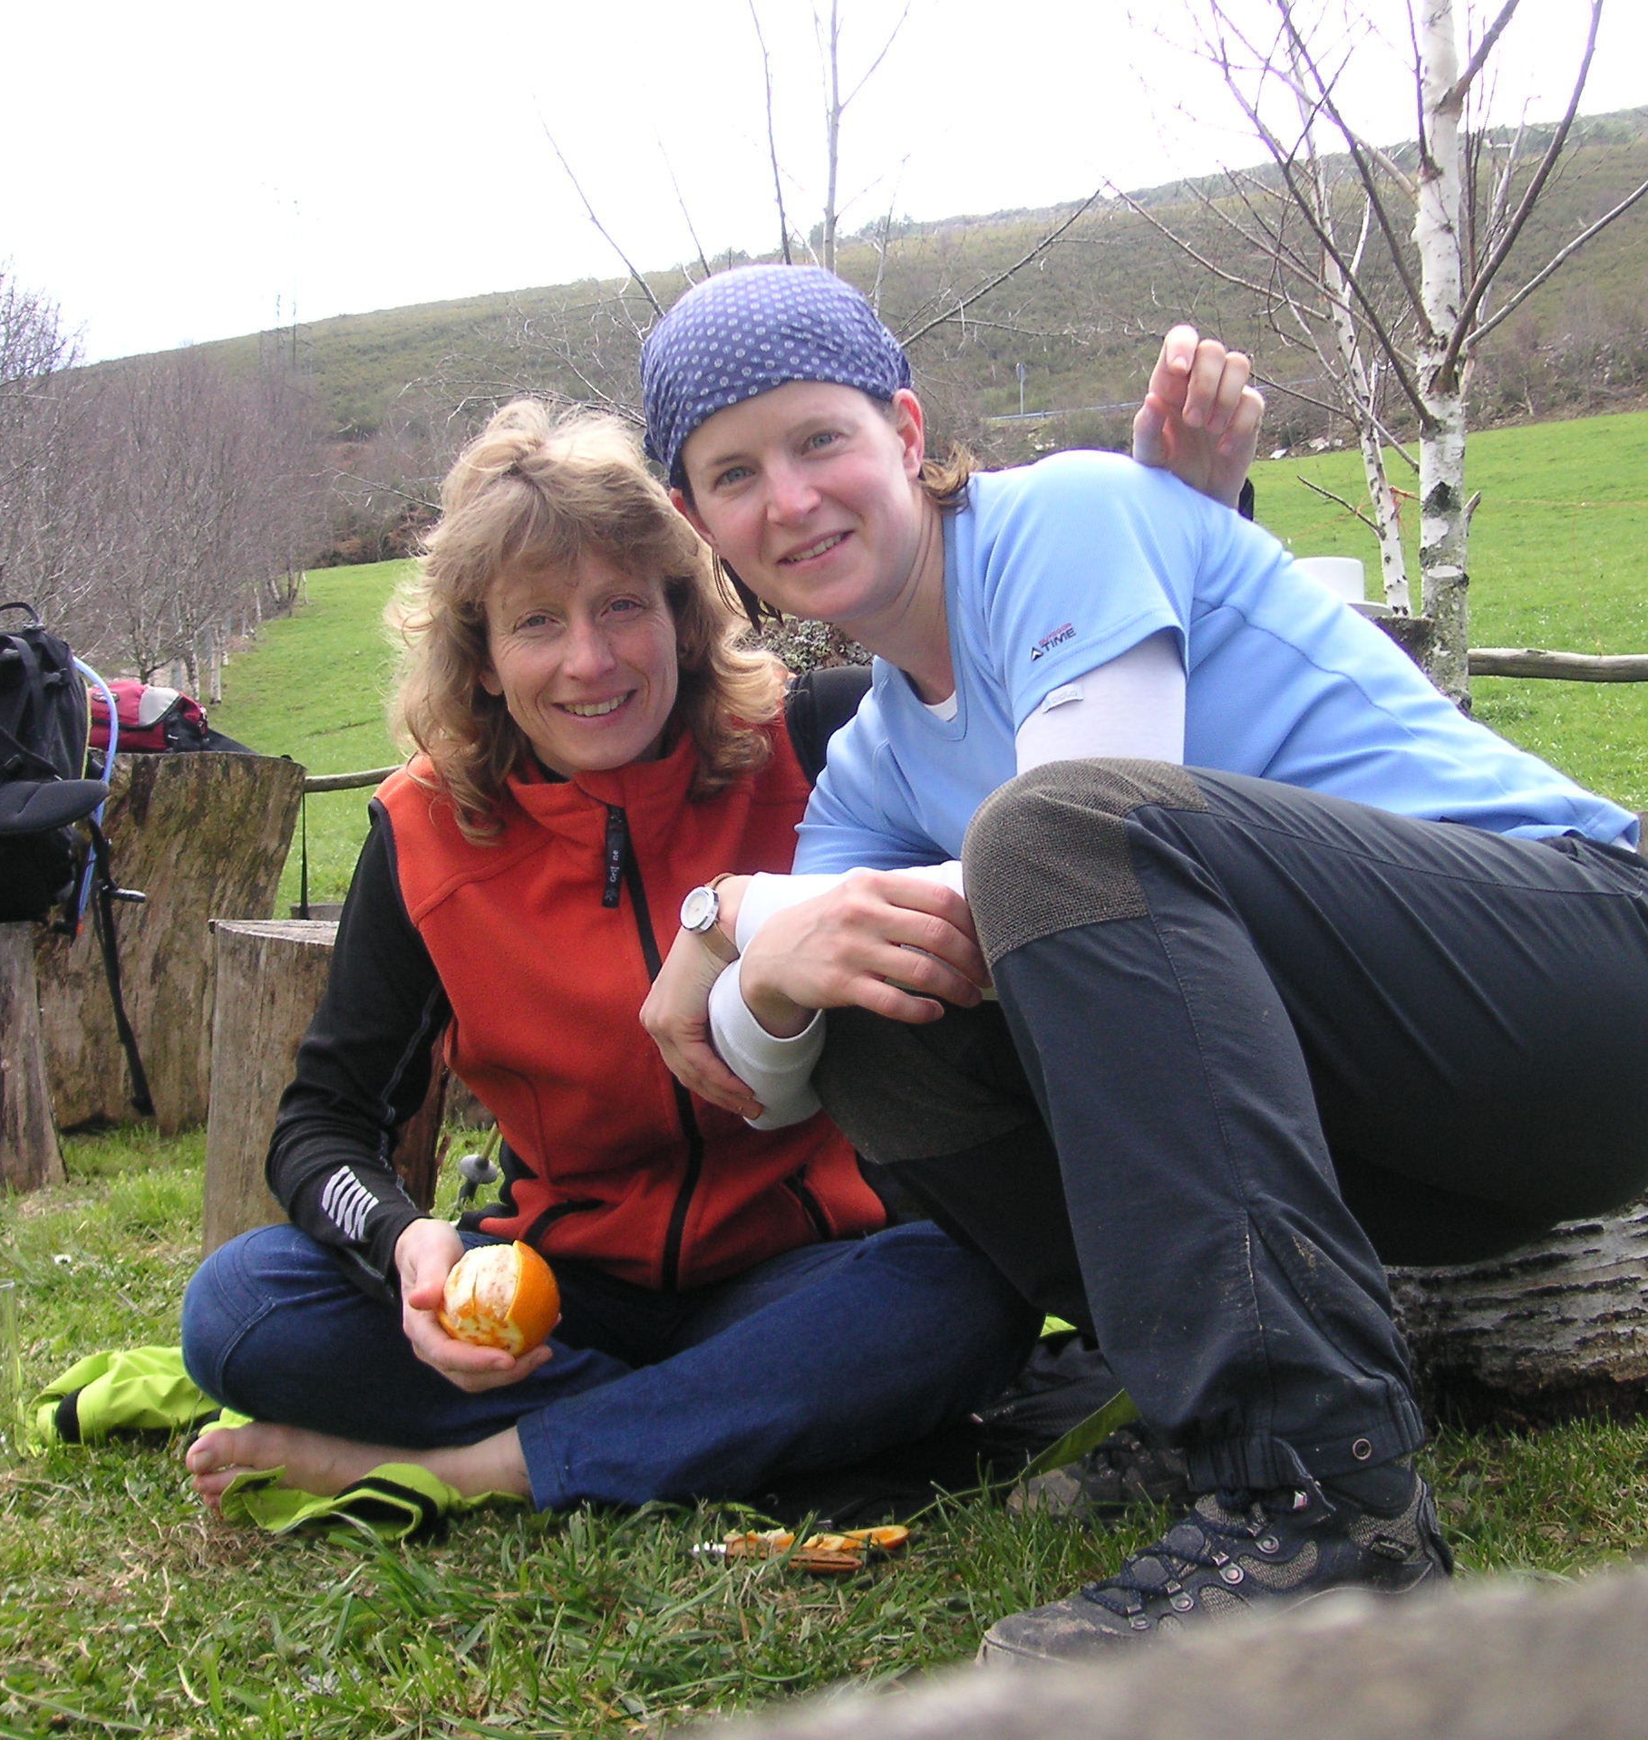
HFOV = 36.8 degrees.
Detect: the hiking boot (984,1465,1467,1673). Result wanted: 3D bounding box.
[{"bbox_3d":[0.232,0.385,1.440,0.290,0.125,0.110,1,-2,-21],"label":"hiking boot"}]

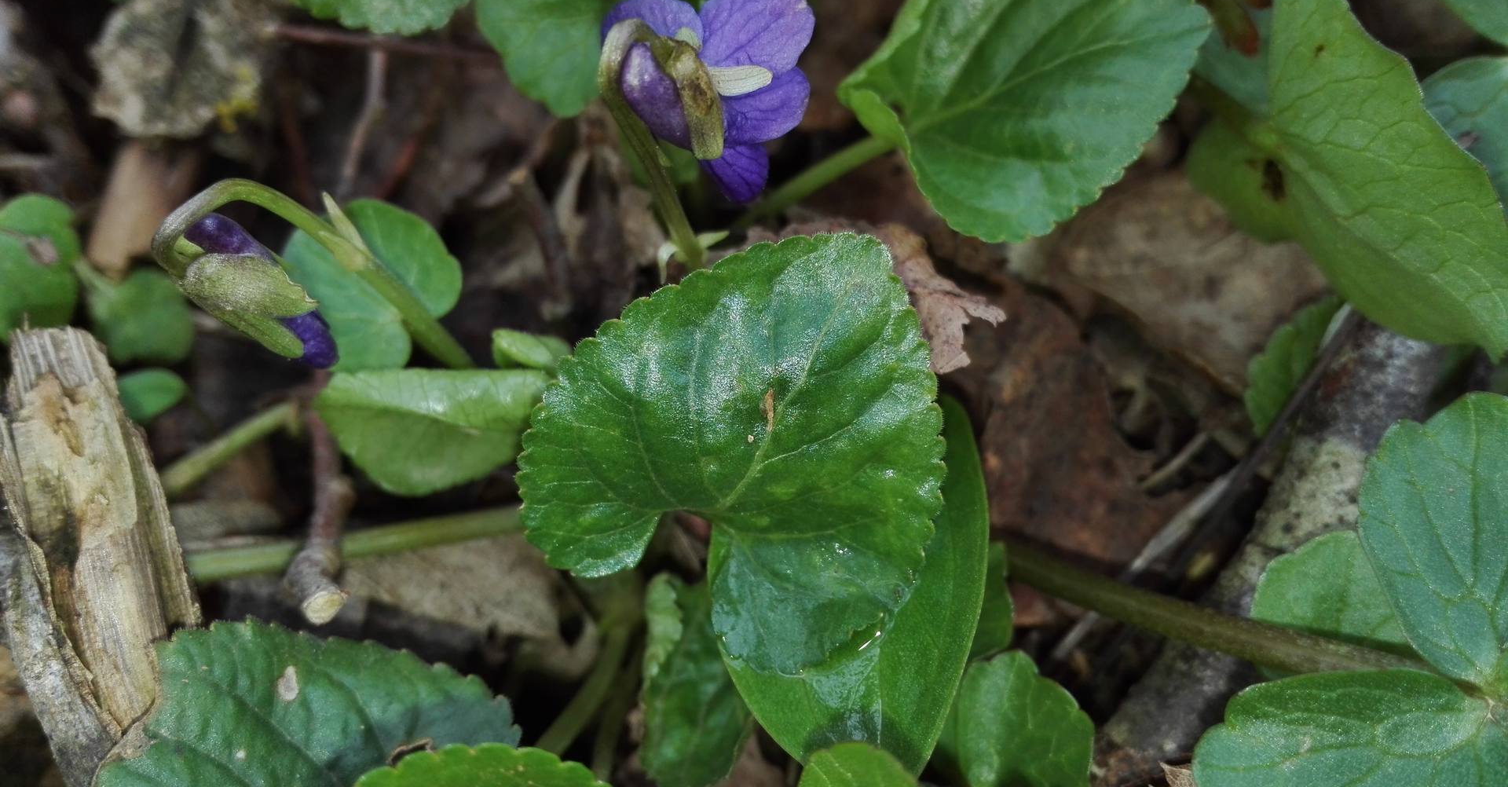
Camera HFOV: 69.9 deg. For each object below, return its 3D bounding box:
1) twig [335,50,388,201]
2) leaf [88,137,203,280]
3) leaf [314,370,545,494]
[{"bbox_3d":[-0.075,-0.052,0.206,0.003,0.003,0.039,0,59,0],"label":"twig"},{"bbox_3d":[-0.114,-0.034,0.199,0.017,0.008,0.035,-2,58,-1],"label":"leaf"},{"bbox_3d":[-0.046,0.006,0.159,0.037,0.009,0.019,1,73,3],"label":"leaf"}]

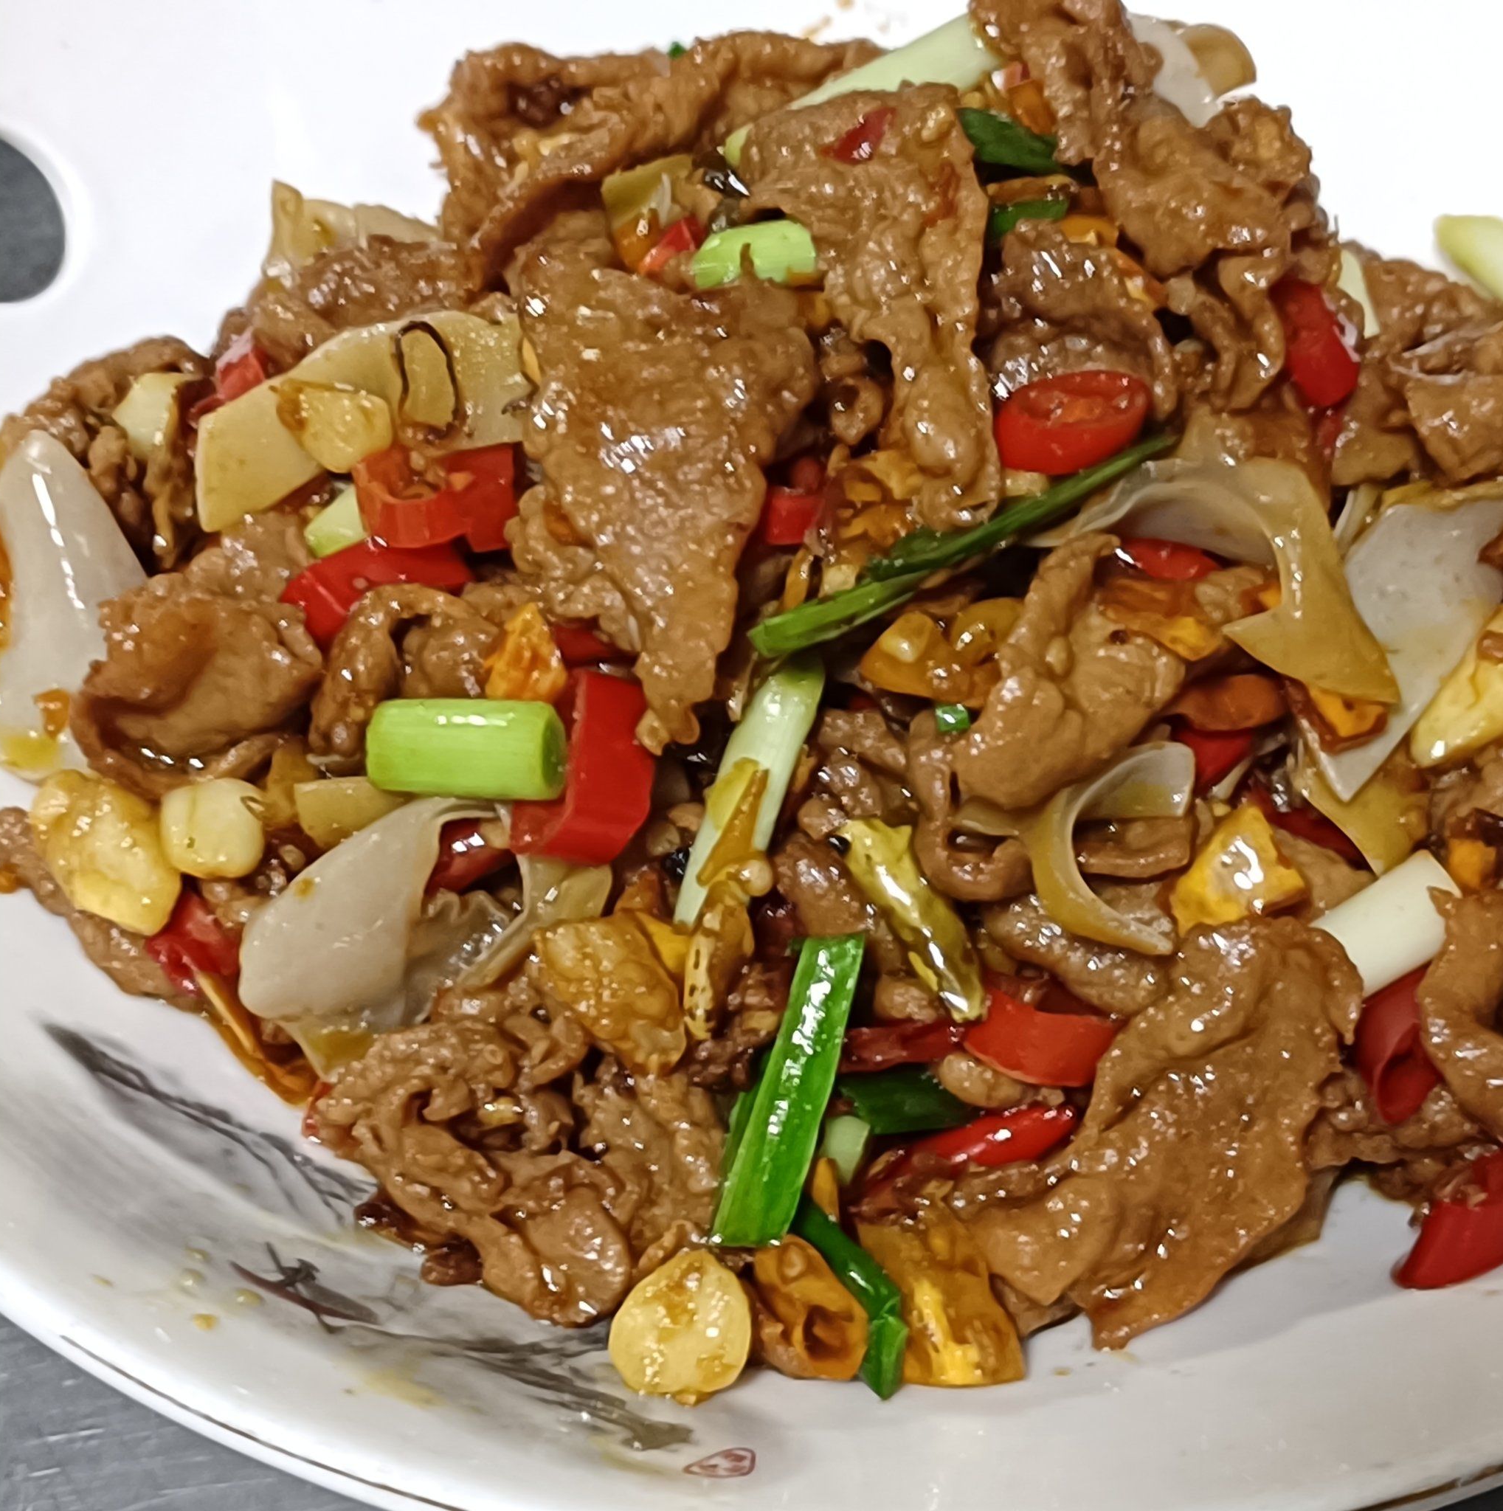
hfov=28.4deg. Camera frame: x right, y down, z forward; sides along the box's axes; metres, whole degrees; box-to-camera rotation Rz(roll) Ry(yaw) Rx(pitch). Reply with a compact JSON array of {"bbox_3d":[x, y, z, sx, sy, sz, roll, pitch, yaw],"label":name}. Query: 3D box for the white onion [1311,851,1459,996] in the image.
[{"bbox_3d":[0.075,0.021,0.355,0.021,0.011,0.011,-32,59,-27],"label":"white onion"}]

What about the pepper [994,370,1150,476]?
[{"bbox_3d":[0.040,-0.042,0.371,0.019,0.009,0.011,-2,50,-6],"label":"pepper"}]

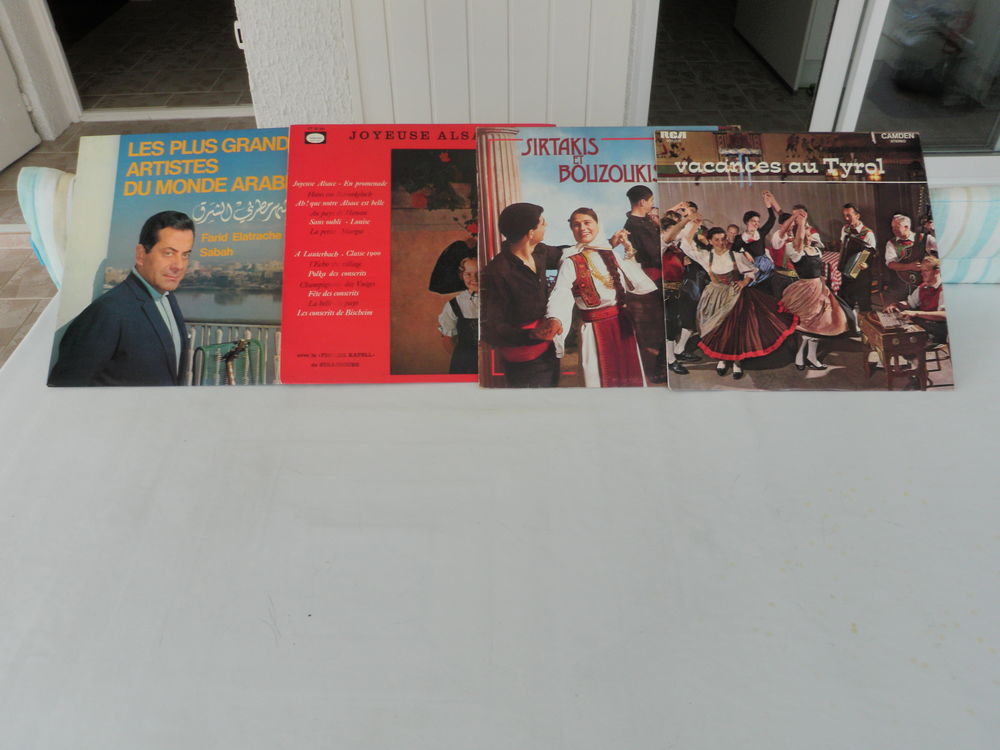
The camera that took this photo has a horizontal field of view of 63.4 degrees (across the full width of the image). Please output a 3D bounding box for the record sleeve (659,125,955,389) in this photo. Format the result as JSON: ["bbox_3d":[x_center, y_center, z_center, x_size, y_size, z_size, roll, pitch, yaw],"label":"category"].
[{"bbox_3d":[0.340,-0.134,0.917,0.313,0.005,0.313,0,76,-1],"label":"record sleeve"}]

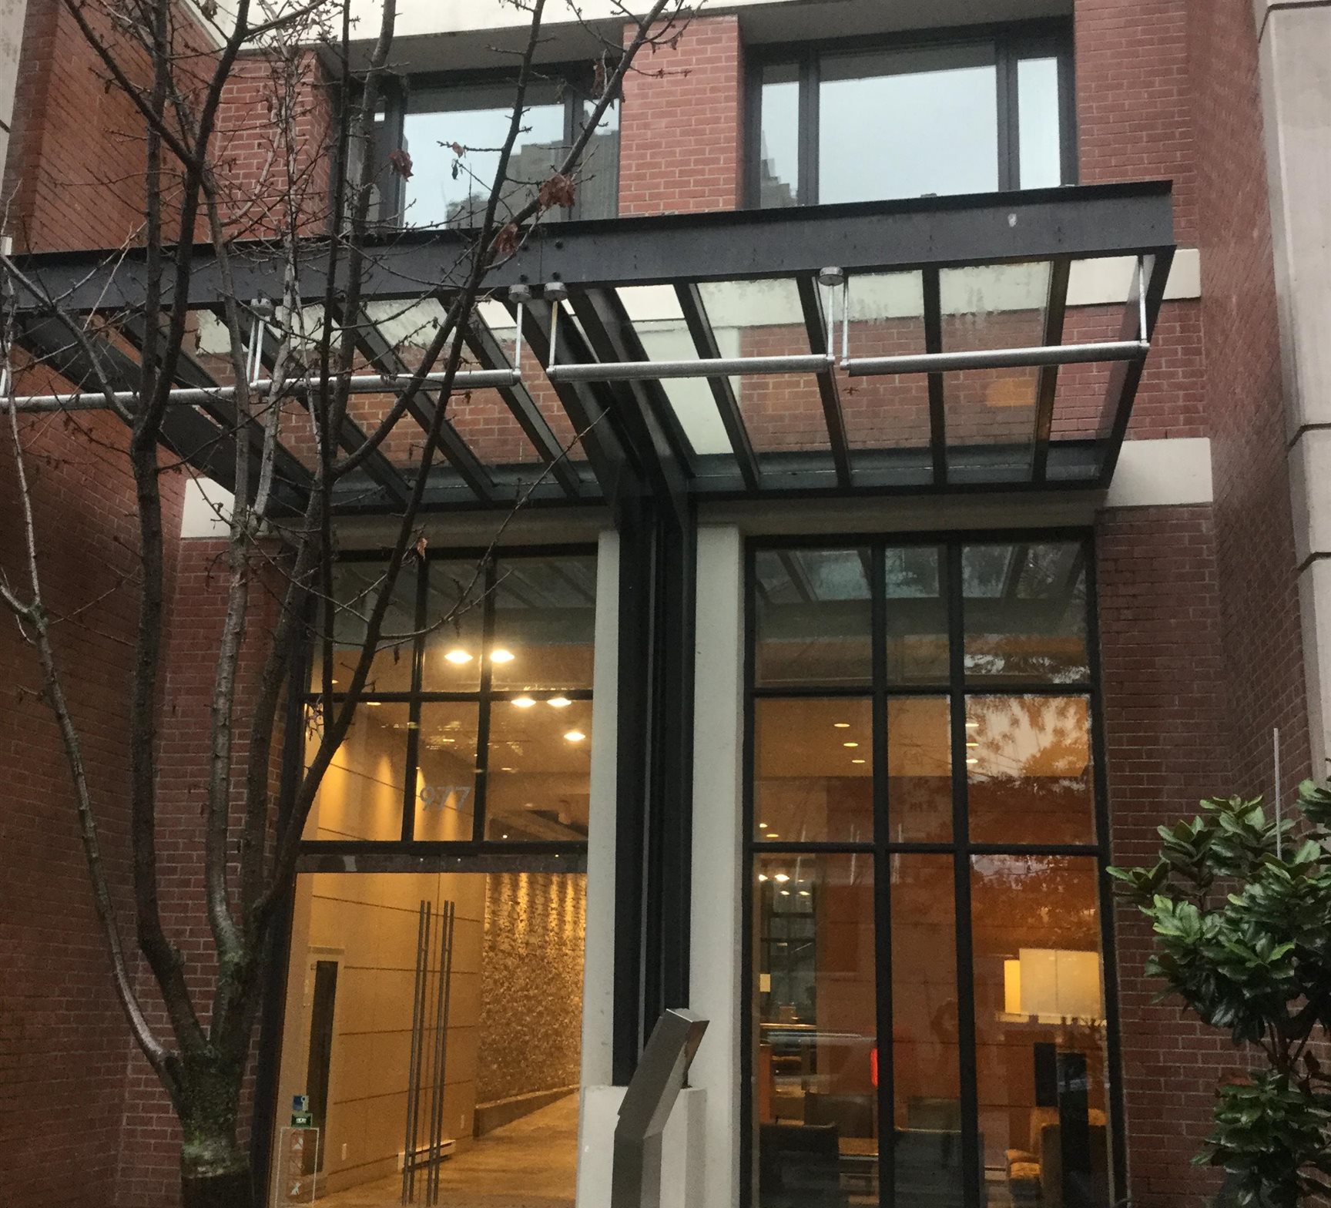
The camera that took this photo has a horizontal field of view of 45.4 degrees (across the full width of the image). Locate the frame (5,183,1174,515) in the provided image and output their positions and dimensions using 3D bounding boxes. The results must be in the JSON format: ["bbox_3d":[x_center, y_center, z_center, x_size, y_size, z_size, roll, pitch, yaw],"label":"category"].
[{"bbox_3d":[-0.267,-1.169,8.758,5.530,0.335,3.239,-1,-15,10],"label":"frame"}]

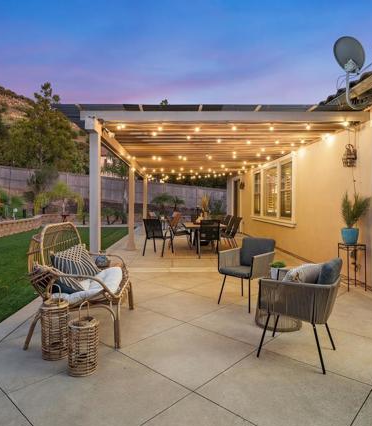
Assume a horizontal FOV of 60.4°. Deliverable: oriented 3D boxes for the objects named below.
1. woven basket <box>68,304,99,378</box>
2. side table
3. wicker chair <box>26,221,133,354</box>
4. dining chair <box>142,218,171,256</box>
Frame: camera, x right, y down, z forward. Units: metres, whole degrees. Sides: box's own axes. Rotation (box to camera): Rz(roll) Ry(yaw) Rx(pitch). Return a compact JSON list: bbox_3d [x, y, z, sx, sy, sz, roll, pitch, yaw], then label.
[{"bbox_3d":[-0.815,0.979,2.547,0.240,0.540,0.240,0,2,0],"label":"woven basket"},{"bbox_3d":[2.490,0.813,4.806,0.290,0.650,0.290,0,2,-3],"label":"side table"},{"bbox_3d":[-1.050,0.678,3.417,0.900,1.080,1.120,0,2,-3],"label":"wicker chair"},{"bbox_3d":[-0.650,0.551,7.495,0.560,0.880,0.660,1,2,19],"label":"dining chair"}]

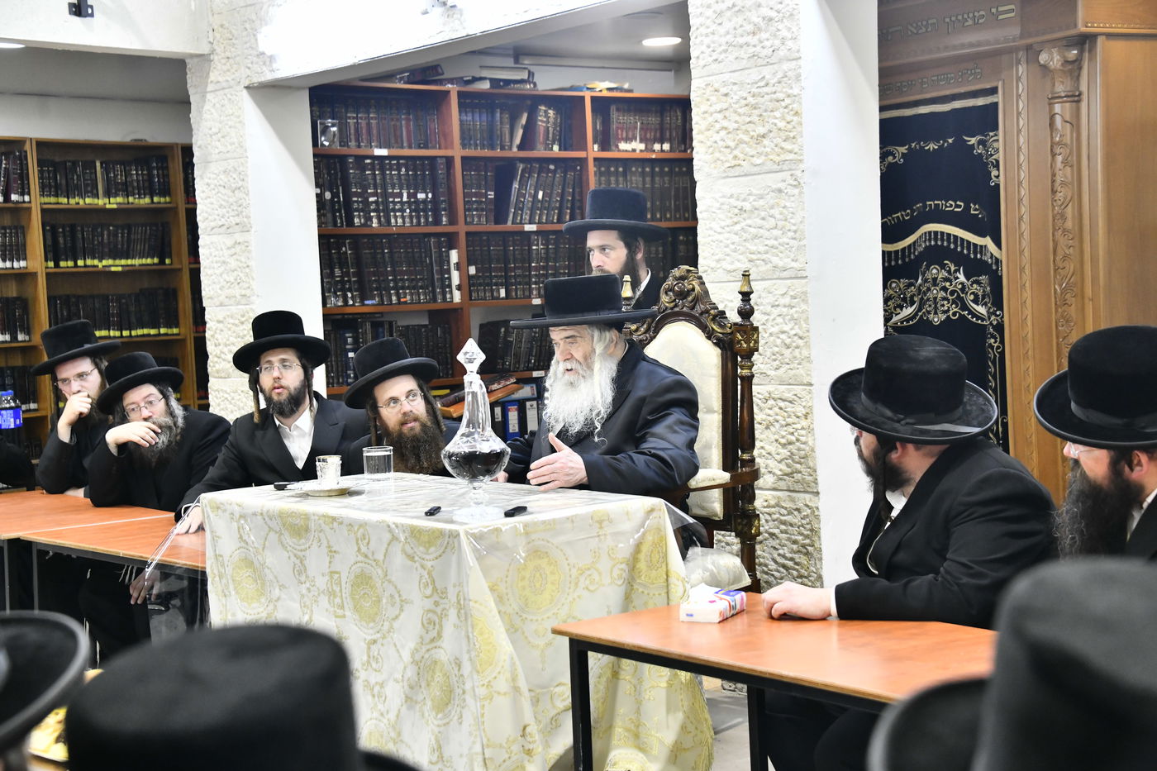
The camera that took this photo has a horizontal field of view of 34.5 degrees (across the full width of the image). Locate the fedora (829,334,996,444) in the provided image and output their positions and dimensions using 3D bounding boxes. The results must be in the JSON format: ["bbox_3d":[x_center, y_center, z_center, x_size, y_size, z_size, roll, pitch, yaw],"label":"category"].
[{"bbox_3d":[0.676,-0.009,3.750,0.340,0.135,0.310,1,25,-1],"label":"fedora"}]

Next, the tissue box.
[{"bbox_3d":[0.286,0.468,3.970,0.086,0.044,0.165,-1,3,24],"label":"tissue box"}]

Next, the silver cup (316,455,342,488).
[{"bbox_3d":[-0.647,0.221,4.830,0.066,0.086,0.066,-2,3,0],"label":"silver cup"}]

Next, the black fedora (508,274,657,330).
[{"bbox_3d":[0.007,-0.217,4.850,0.395,0.135,0.345,-4,0,-35],"label":"black fedora"}]

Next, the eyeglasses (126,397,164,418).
[{"bbox_3d":[-1.523,0.076,6.550,0.140,0.045,0.130,-18,-2,-5],"label":"eyeglasses"}]

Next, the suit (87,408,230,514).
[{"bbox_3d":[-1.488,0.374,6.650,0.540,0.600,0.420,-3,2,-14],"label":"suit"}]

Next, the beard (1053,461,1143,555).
[{"bbox_3d":[0.947,0.231,3.400,0.150,0.200,0.150,-2,2,15],"label":"beard"}]

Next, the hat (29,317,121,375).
[{"bbox_3d":[-1.798,-0.136,6.650,0.325,0.135,0.355,-17,6,2],"label":"hat"}]

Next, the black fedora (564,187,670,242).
[{"bbox_3d":[0.124,-0.569,6.150,0.340,0.135,0.370,3,-6,0],"label":"black fedora"}]

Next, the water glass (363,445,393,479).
[{"bbox_3d":[-0.553,0.212,5.150,0.083,0.092,0.083,-3,2,0],"label":"water glass"}]

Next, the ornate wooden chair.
[{"bbox_3d":[0.120,0.321,5.213,0.610,1.290,0.580,-5,4,-39],"label":"ornate wooden chair"}]

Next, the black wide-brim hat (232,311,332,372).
[{"bbox_3d":[-0.974,-0.153,6.100,0.325,0.135,0.350,-7,-20,6],"label":"black wide-brim hat"}]

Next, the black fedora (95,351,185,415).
[{"bbox_3d":[-1.564,-0.024,6.600,0.320,0.135,0.345,-17,-18,-9],"label":"black fedora"}]

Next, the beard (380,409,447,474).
[{"bbox_3d":[-0.486,0.172,5.550,0.185,0.200,0.150,-3,3,-13],"label":"beard"}]

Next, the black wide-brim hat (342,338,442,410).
[{"bbox_3d":[-0.616,-0.053,6.000,0.320,0.135,0.345,-14,-21,-14],"label":"black wide-brim hat"}]

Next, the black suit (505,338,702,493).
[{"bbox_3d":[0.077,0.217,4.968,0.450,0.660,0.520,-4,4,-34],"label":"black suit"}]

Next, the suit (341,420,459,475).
[{"bbox_3d":[-0.530,0.415,5.766,0.500,0.620,0.380,-2,3,8],"label":"suit"}]

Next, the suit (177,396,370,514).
[{"bbox_3d":[-0.973,0.366,6.117,0.580,0.680,0.380,-2,3,8],"label":"suit"}]

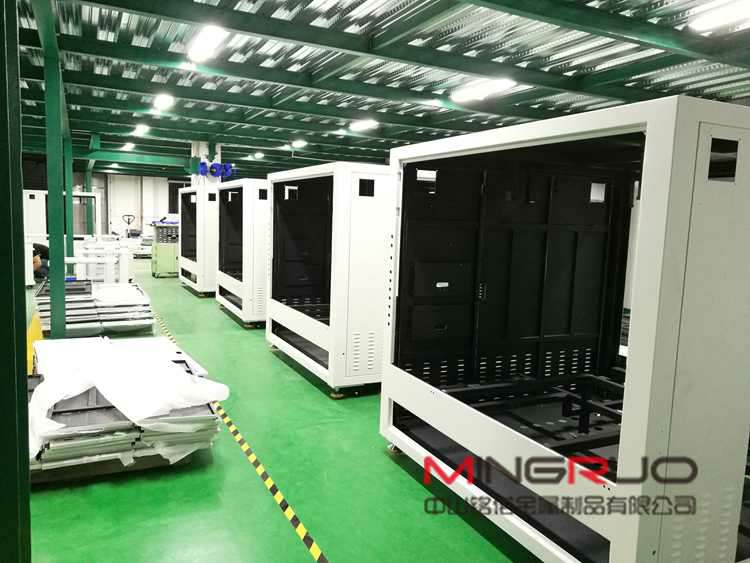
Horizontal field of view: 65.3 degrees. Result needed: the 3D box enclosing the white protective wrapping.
[{"bbox_3d":[-1.921,0.765,4.384,1.100,0.310,2.130,-2,7,-27],"label":"white protective wrapping"}]

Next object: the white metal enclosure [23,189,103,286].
[{"bbox_3d":[-6.158,-0.878,11.490,1.300,1.760,1.300,-2,7,-27],"label":"white metal enclosure"}]

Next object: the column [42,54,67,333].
[{"bbox_3d":[-3.091,-0.689,5.678,0.155,2.960,0.155,-2,7,-27],"label":"column"}]

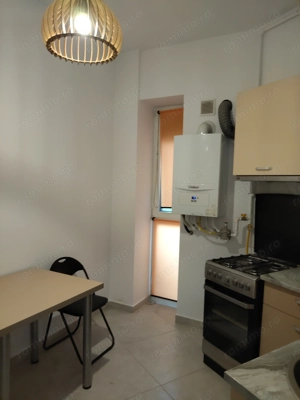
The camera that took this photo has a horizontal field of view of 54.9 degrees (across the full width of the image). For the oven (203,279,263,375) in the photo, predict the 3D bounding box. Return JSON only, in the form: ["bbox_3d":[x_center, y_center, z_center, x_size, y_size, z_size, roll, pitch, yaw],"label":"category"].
[{"bbox_3d":[0.808,1.046,2.397,0.535,0.733,0.485,-1,5,-33],"label":"oven"}]

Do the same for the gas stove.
[{"bbox_3d":[0.827,0.603,2.367,0.530,0.152,0.485,-1,5,-33],"label":"gas stove"}]

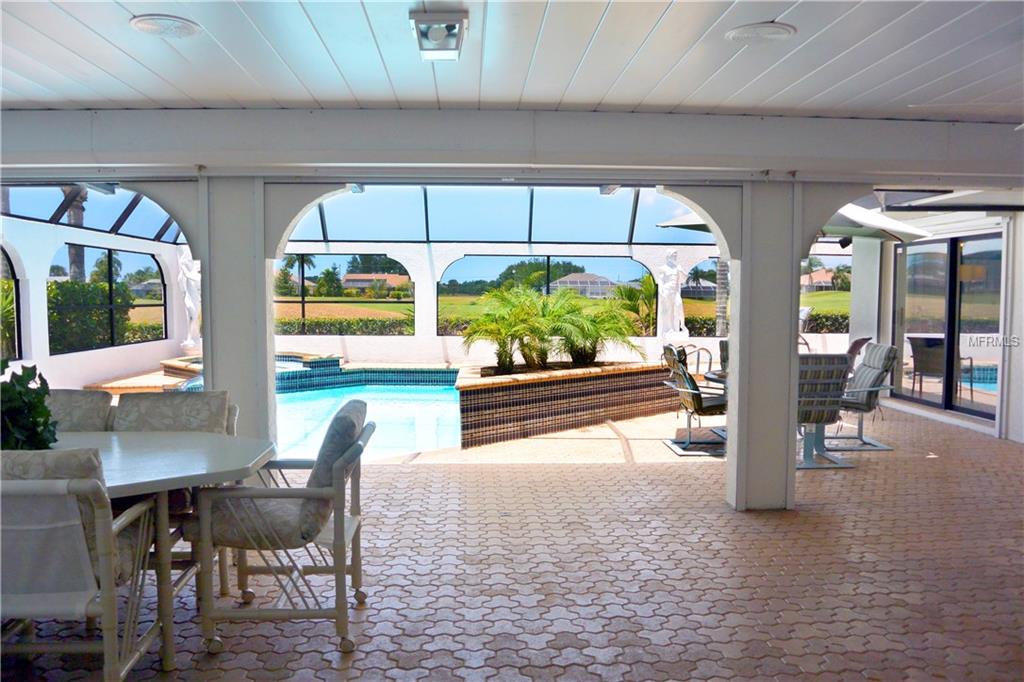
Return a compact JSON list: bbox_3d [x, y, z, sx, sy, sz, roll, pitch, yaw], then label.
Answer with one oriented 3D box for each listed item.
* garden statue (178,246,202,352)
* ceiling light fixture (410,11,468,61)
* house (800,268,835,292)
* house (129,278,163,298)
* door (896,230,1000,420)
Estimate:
[{"bbox_3d":[-5.608,-0.768,13.456,0.500,1.780,0.450,-1,4,-20],"label":"garden statue"},{"bbox_3d":[-0.288,-1.207,3.060,0.230,0.145,0.210,0,4,-4],"label":"ceiling light fixture"},{"bbox_3d":[54.057,-11.138,145.230,13.000,5.000,11.000,1,4,18],"label":"house"},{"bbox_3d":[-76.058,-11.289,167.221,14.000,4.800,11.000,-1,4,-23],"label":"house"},{"bbox_3d":[5.212,-0.207,9.146,0.130,2.050,2.420,0,4,-4],"label":"door"}]

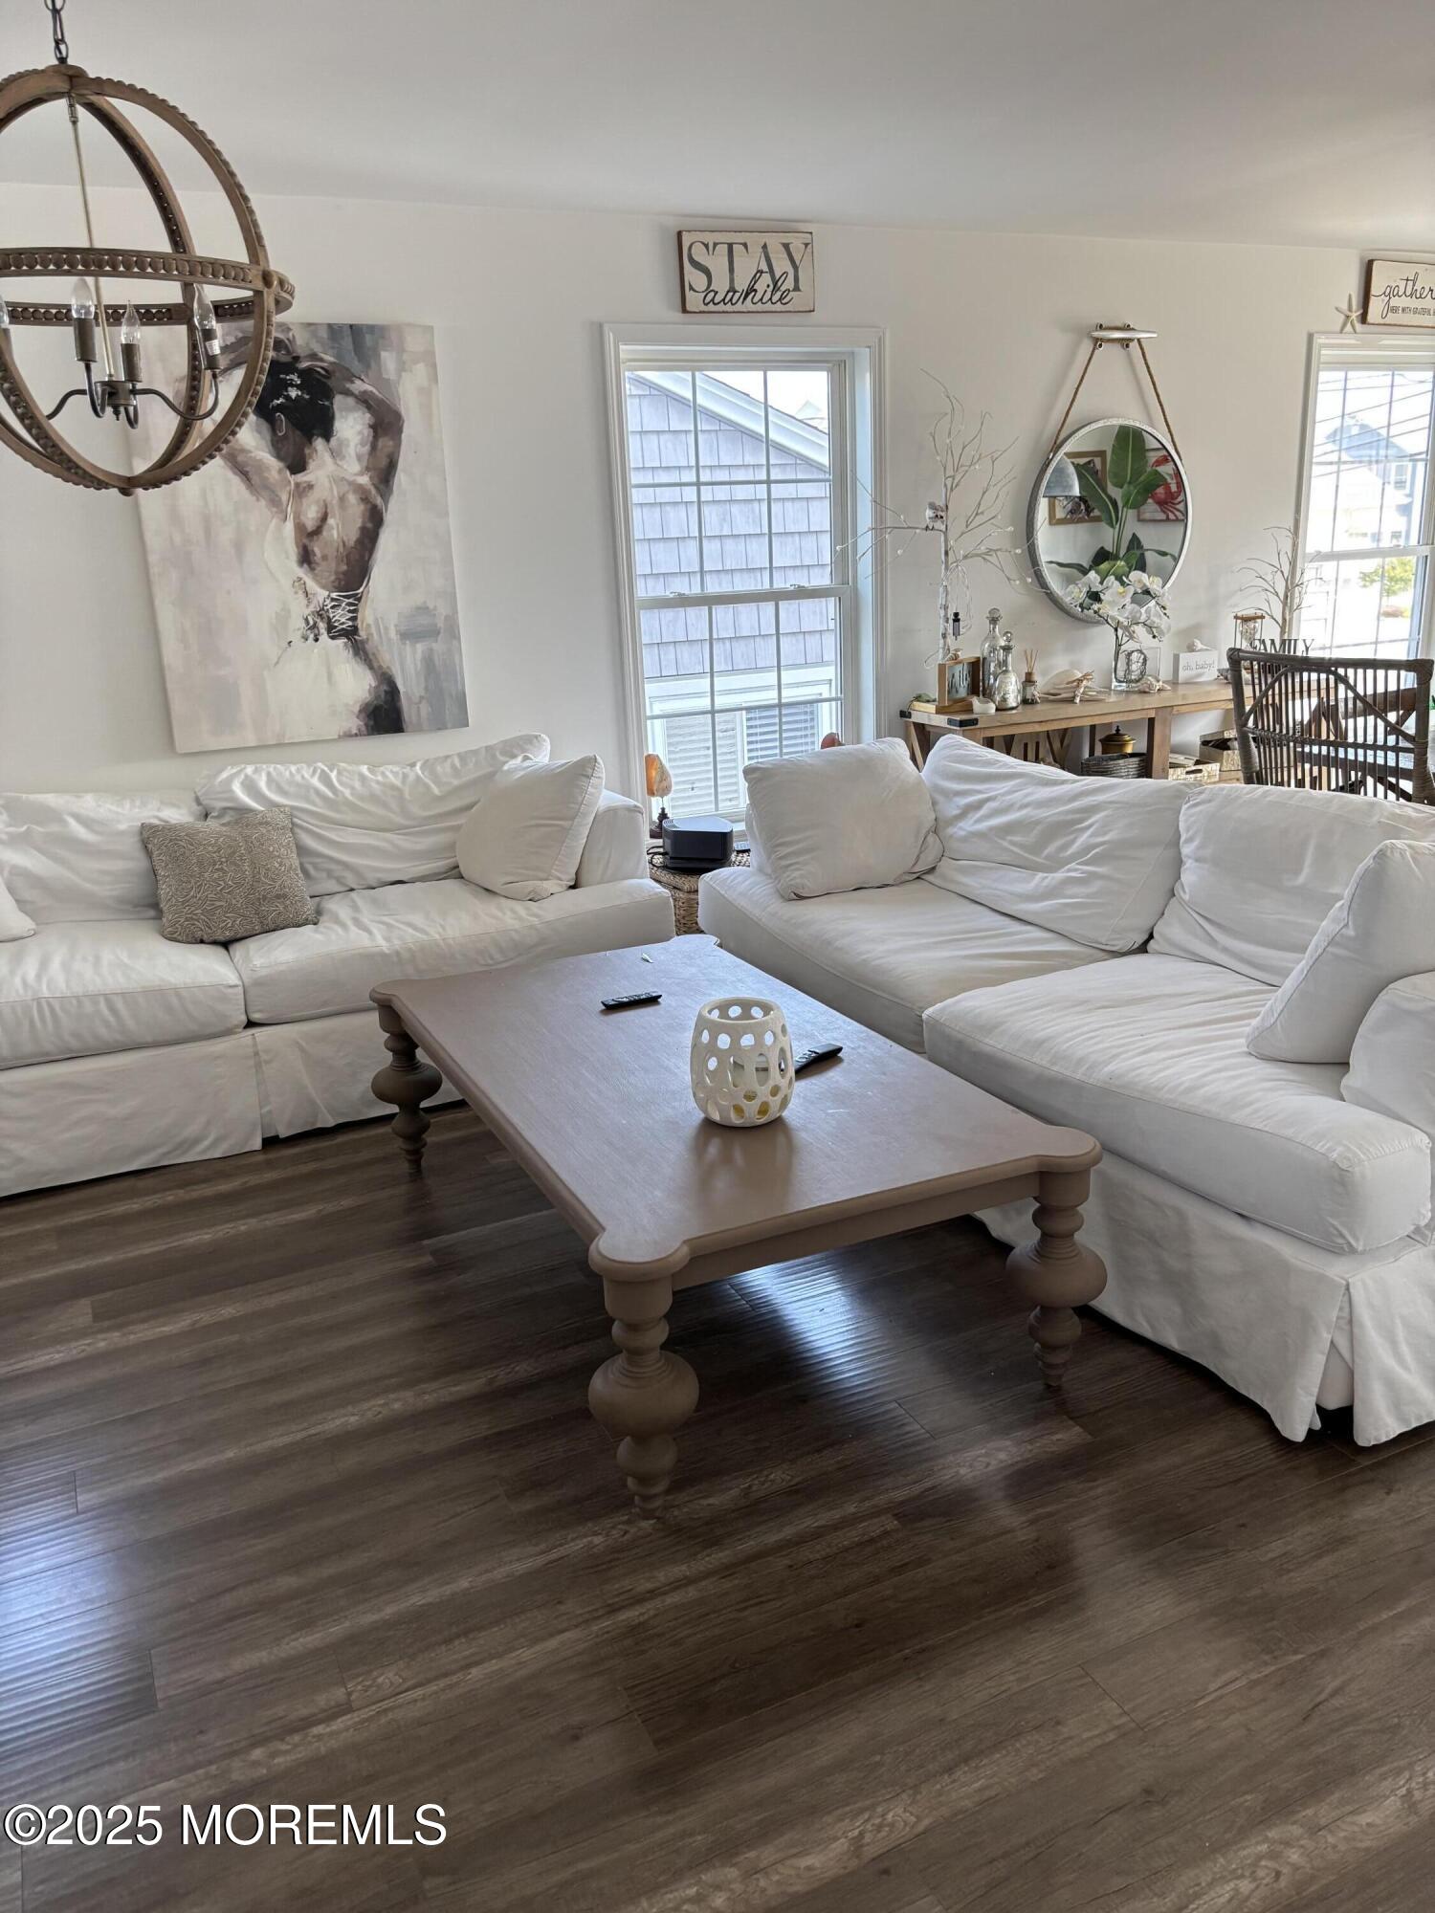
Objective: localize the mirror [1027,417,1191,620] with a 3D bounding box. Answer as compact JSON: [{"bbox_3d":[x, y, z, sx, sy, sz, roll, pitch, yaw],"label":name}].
[{"bbox_3d":[1.518,-1.679,5.546,0.765,0.750,0.050,-10,18,-23],"label":"mirror"}]

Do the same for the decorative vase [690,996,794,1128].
[{"bbox_3d":[0.038,0.181,2.539,0.183,0.205,0.183,-2,16,1],"label":"decorative vase"}]

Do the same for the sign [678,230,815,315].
[{"bbox_3d":[0.104,-2.250,4.740,0.472,0.238,0.035,-10,18,-23],"label":"sign"}]

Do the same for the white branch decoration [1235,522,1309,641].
[{"bbox_3d":[2.257,-1.418,5.786,0.380,0.602,0.260,-10,18,-23],"label":"white branch decoration"}]

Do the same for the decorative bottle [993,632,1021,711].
[{"bbox_3d":[1.062,-1.046,5.268,0.110,0.280,0.110,-2,16,1],"label":"decorative bottle"}]

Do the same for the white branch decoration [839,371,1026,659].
[{"bbox_3d":[0.784,-1.441,5.091,0.680,1.160,0.330,-10,18,-23],"label":"white branch decoration"}]

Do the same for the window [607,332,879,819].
[{"bbox_3d":[0.138,-1.292,5.068,1.054,1.699,0.120,-10,18,-23],"label":"window"}]

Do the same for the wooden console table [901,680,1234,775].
[{"bbox_3d":[1.611,-0.631,5.684,1.780,0.785,0.360,-10,18,-23],"label":"wooden console table"}]

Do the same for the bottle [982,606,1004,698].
[{"bbox_3d":[1.030,-1.111,5.352,0.096,0.361,0.096,-10,18,-23],"label":"bottle"}]

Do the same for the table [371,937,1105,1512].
[{"bbox_3d":[-0.085,0.412,2.946,0.917,0.455,1.612,-10,18,-24],"label":"table"}]

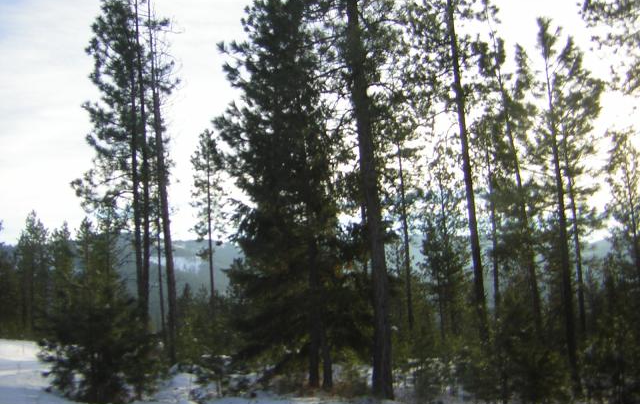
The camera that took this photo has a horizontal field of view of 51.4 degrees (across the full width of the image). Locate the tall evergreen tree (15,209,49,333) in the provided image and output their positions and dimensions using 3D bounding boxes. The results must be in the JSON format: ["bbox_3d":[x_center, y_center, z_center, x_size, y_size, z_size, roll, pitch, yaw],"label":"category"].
[{"bbox_3d":[-10.403,2.614,24.000,1.200,4.550,1.200,-4,-6,0],"label":"tall evergreen tree"}]

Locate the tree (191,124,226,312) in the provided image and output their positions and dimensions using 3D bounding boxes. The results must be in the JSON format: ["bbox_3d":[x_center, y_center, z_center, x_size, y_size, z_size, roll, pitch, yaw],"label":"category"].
[{"bbox_3d":[-4.543,0.832,27.000,1.300,7.700,1.300,-4,-6,0],"label":"tree"}]

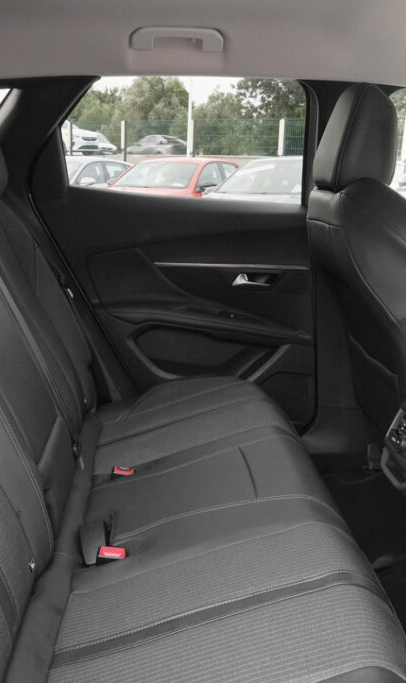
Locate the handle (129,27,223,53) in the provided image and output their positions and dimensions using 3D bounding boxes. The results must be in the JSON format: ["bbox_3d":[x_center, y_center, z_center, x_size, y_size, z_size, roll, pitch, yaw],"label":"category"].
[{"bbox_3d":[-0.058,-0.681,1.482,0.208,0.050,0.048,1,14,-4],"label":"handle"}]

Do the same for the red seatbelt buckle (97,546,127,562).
[{"bbox_3d":[-0.140,0.328,1.011,0.040,0.025,0.028,1,14,-4],"label":"red seatbelt buckle"}]

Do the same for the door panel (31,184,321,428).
[{"bbox_3d":[-0.068,-0.058,1.833,0.770,0.694,0.117,1,14,-4],"label":"door panel"}]

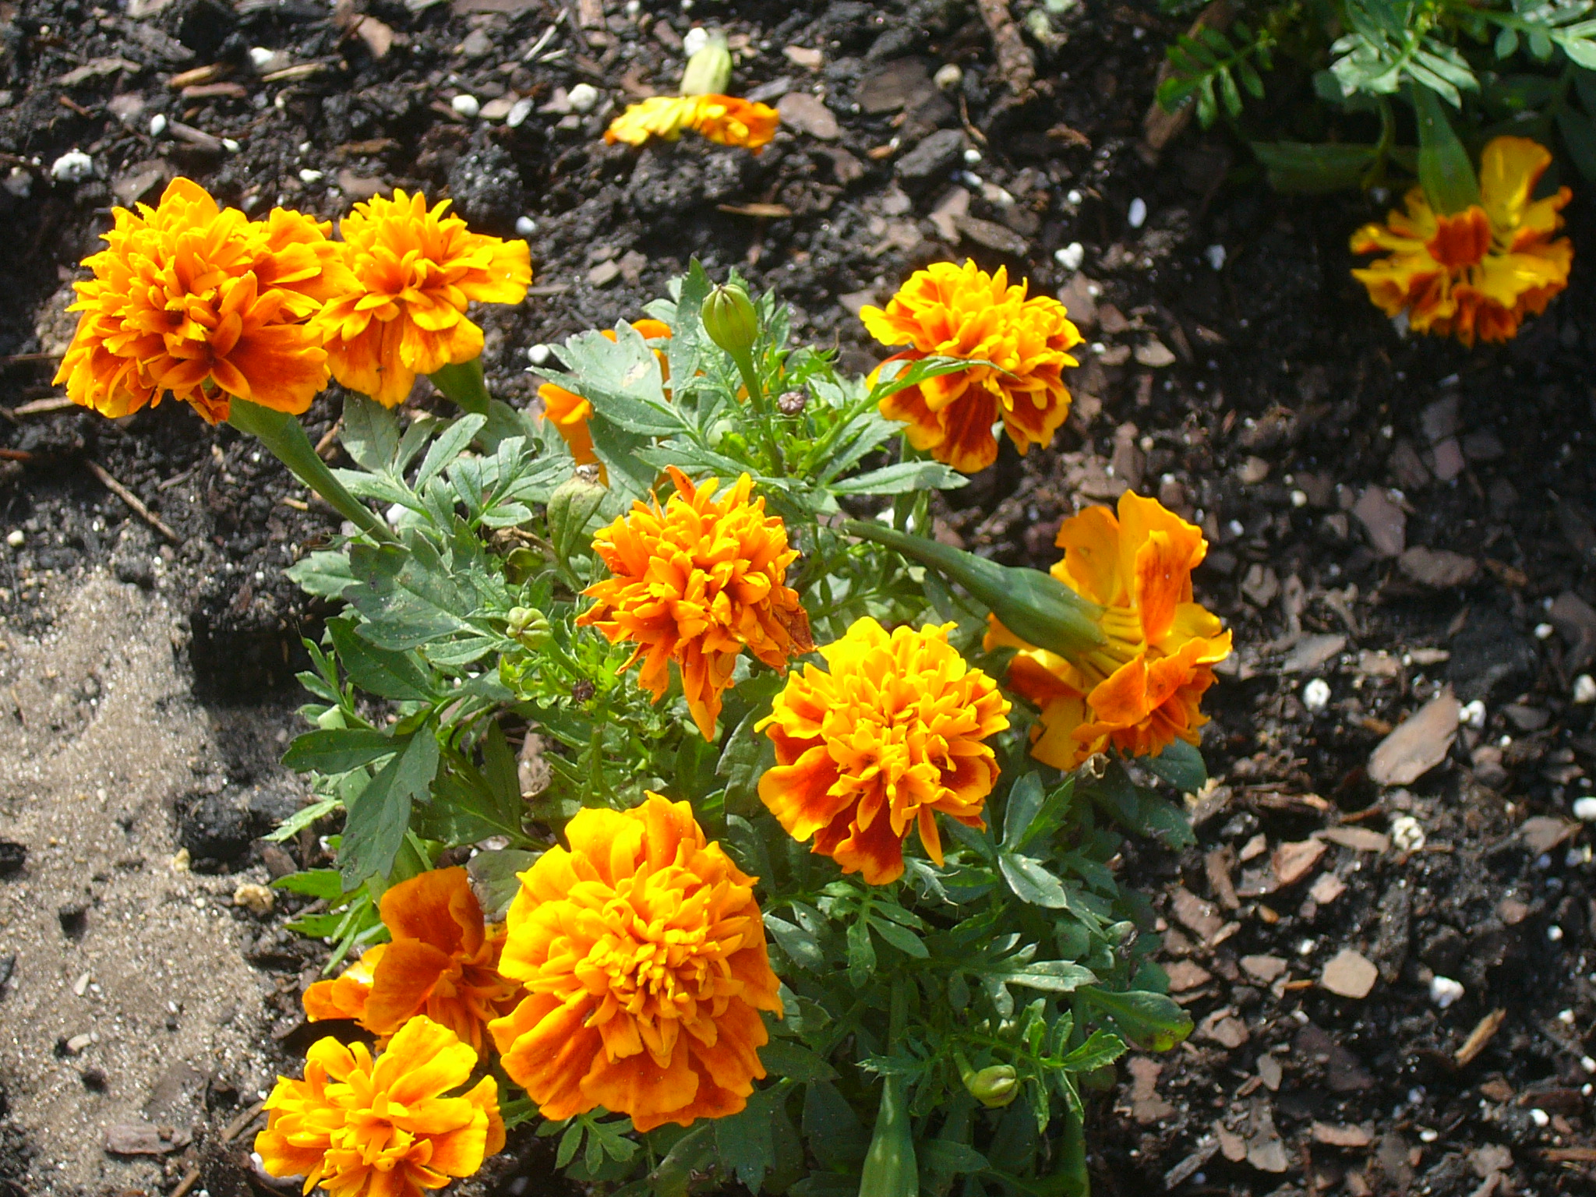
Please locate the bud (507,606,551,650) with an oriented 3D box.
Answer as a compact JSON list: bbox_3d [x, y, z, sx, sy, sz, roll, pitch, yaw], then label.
[{"bbox_3d":[-0.057,0.006,0.840,0.009,0.011,0.009,0,90,24],"label":"bud"}]

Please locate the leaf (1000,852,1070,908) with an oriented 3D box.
[{"bbox_3d":[0.048,0.058,0.811,0.018,0.004,0.008,37,58,19],"label":"leaf"}]

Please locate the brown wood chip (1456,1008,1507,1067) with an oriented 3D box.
[{"bbox_3d":[0.141,0.090,0.820,0.004,0.004,0.017,34,58,25],"label":"brown wood chip"}]

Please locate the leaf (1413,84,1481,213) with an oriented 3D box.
[{"bbox_3d":[0.153,-0.106,0.935,0.013,0.032,0.011,-14,23,6],"label":"leaf"}]

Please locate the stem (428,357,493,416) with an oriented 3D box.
[{"bbox_3d":[-0.070,-0.044,0.810,0.011,0.018,0.011,-33,31,-6],"label":"stem"}]

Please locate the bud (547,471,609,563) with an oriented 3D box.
[{"bbox_3d":[-0.044,-0.016,0.795,0.011,0.018,0.011,13,30,-6],"label":"bud"}]

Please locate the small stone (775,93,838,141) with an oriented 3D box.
[{"bbox_3d":[0.003,-0.127,1.042,0.018,0.006,0.013,28,51,25],"label":"small stone"}]

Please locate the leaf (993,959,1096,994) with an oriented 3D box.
[{"bbox_3d":[0.050,0.077,0.808,0.021,0.004,0.006,3,50,3],"label":"leaf"}]

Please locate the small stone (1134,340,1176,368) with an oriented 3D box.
[{"bbox_3d":[0.085,-0.059,0.949,0.008,0.005,0.008,-17,50,-15],"label":"small stone"}]

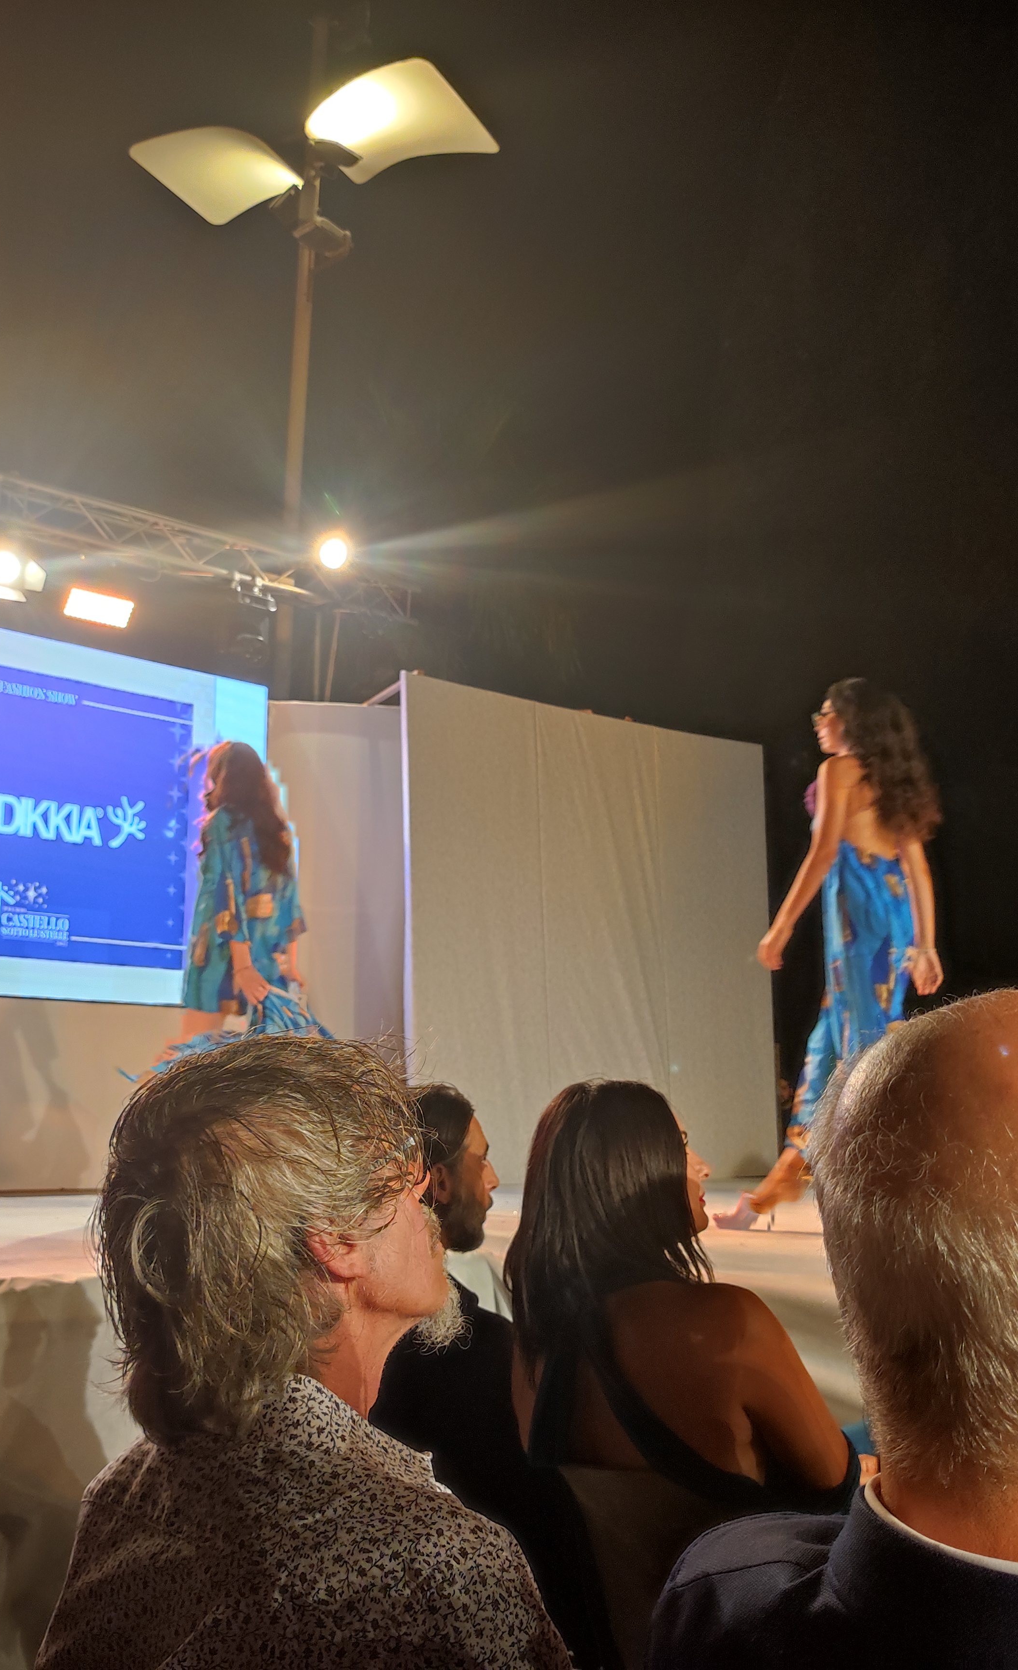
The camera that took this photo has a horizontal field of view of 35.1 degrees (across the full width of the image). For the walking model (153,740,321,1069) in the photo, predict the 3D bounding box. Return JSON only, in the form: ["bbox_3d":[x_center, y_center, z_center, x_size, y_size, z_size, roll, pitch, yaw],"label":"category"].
[{"bbox_3d":[-1.001,0.514,5.949,0.580,1.760,0.500,-9,-13,42],"label":"walking model"}]

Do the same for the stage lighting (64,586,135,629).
[{"bbox_3d":[-2.184,-1.211,8.507,0.360,0.180,0.150,8,17,-40],"label":"stage lighting"}]

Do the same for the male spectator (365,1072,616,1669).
[{"bbox_3d":[0.078,1.050,2.613,0.780,1.300,0.520,7,-12,-38],"label":"male spectator"}]

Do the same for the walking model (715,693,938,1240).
[{"bbox_3d":[1.046,0.361,5.090,0.500,1.740,0.720,8,-13,-42],"label":"walking model"}]

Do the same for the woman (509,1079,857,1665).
[{"bbox_3d":[0.286,0.991,2.278,0.500,1.300,0.780,-9,-13,42],"label":"woman"}]

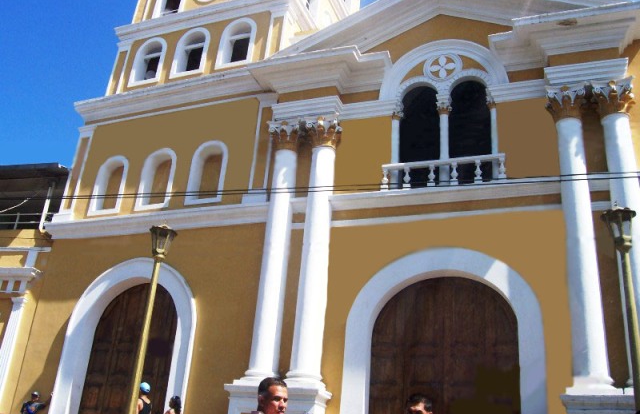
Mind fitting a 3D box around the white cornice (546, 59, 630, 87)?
[{"bbox_3d":[5.947,-2.831,14.026,1.730,0.420,0.750,-5,-26,22],"label":"white cornice"}]

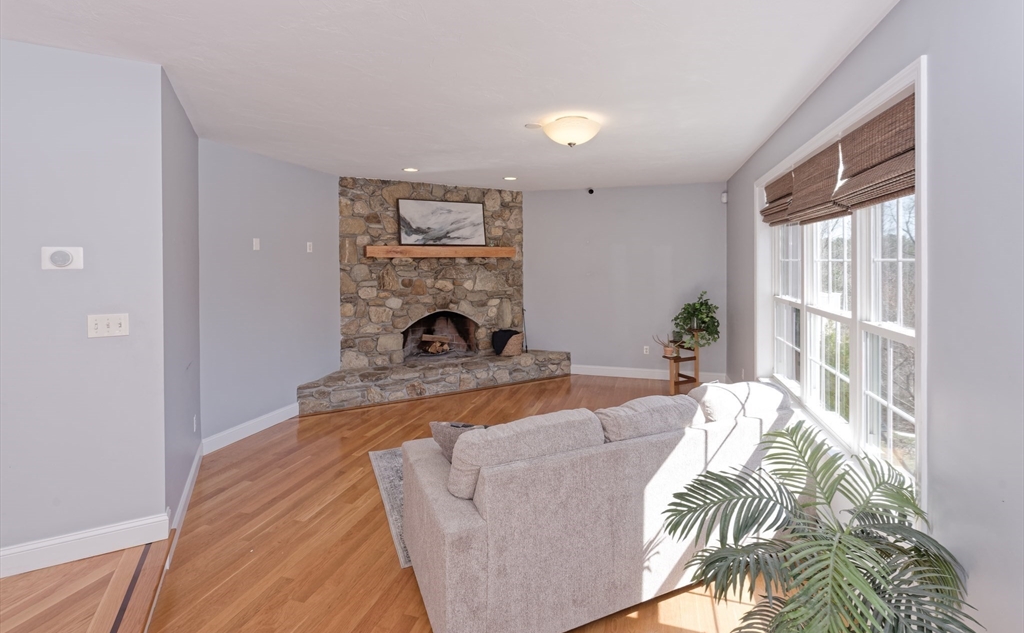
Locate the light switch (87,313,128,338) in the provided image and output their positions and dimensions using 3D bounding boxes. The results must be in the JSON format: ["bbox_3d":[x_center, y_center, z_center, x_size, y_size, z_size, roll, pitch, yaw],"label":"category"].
[{"bbox_3d":[-2.002,0.046,2.118,0.164,0.115,0.013,-3,6,-29],"label":"light switch"}]

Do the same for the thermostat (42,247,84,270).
[{"bbox_3d":[-2.151,-0.279,2.040,0.148,0.108,0.030,-3,6,-29],"label":"thermostat"}]

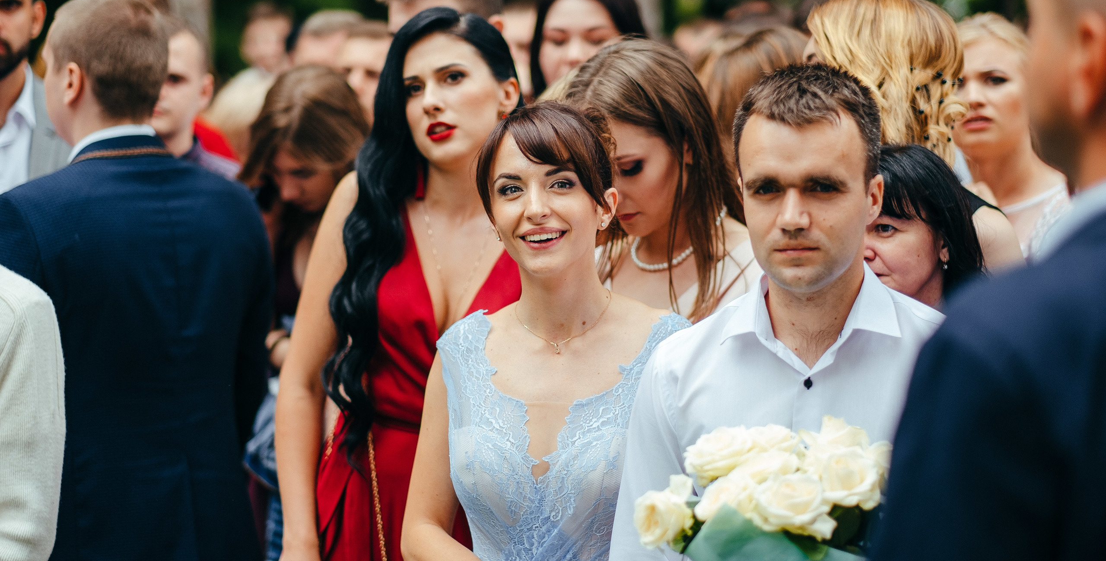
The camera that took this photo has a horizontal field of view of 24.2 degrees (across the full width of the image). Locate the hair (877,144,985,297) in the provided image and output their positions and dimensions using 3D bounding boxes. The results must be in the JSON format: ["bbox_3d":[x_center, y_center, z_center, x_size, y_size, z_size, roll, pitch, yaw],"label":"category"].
[{"bbox_3d":[0.515,-0.075,3.650,0.200,0.250,0.230,5,7,40],"label":"hair"}]

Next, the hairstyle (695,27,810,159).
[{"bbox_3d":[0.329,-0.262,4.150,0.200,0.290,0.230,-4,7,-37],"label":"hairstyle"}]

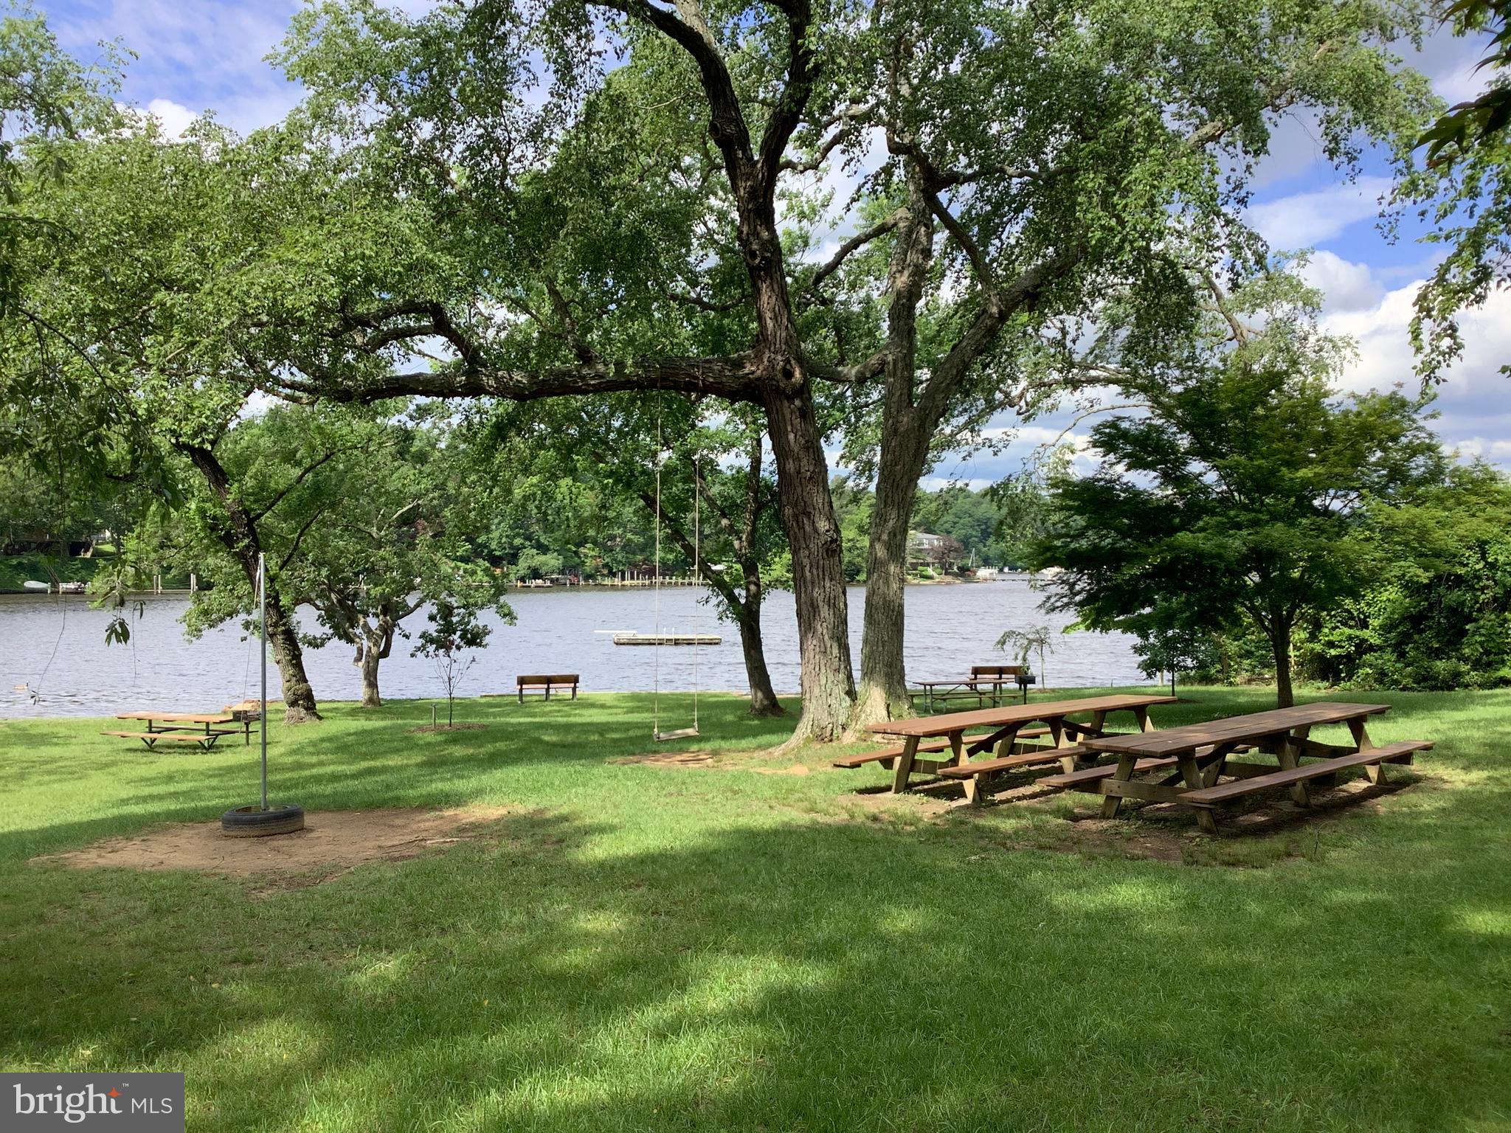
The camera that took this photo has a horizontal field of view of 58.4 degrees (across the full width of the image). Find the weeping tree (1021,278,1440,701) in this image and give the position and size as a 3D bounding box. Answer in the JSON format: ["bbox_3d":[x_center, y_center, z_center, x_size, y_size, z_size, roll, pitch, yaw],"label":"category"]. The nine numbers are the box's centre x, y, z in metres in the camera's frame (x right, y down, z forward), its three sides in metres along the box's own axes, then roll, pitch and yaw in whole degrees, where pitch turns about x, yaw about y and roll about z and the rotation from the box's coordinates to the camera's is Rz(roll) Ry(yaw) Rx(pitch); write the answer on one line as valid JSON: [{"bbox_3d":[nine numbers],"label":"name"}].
[{"bbox_3d":[9.850,-1.300,28.000,8.500,8.600,7.800,0,0,0],"label":"weeping tree"}]

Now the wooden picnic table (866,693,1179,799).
[{"bbox_3d":[3.110,1.990,14.950,4.800,0.760,1.630,0,0,-44],"label":"wooden picnic table"}]

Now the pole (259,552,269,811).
[{"bbox_3d":[-4.540,1.120,12.500,0.048,2.440,0.048,0,0,0],"label":"pole"}]

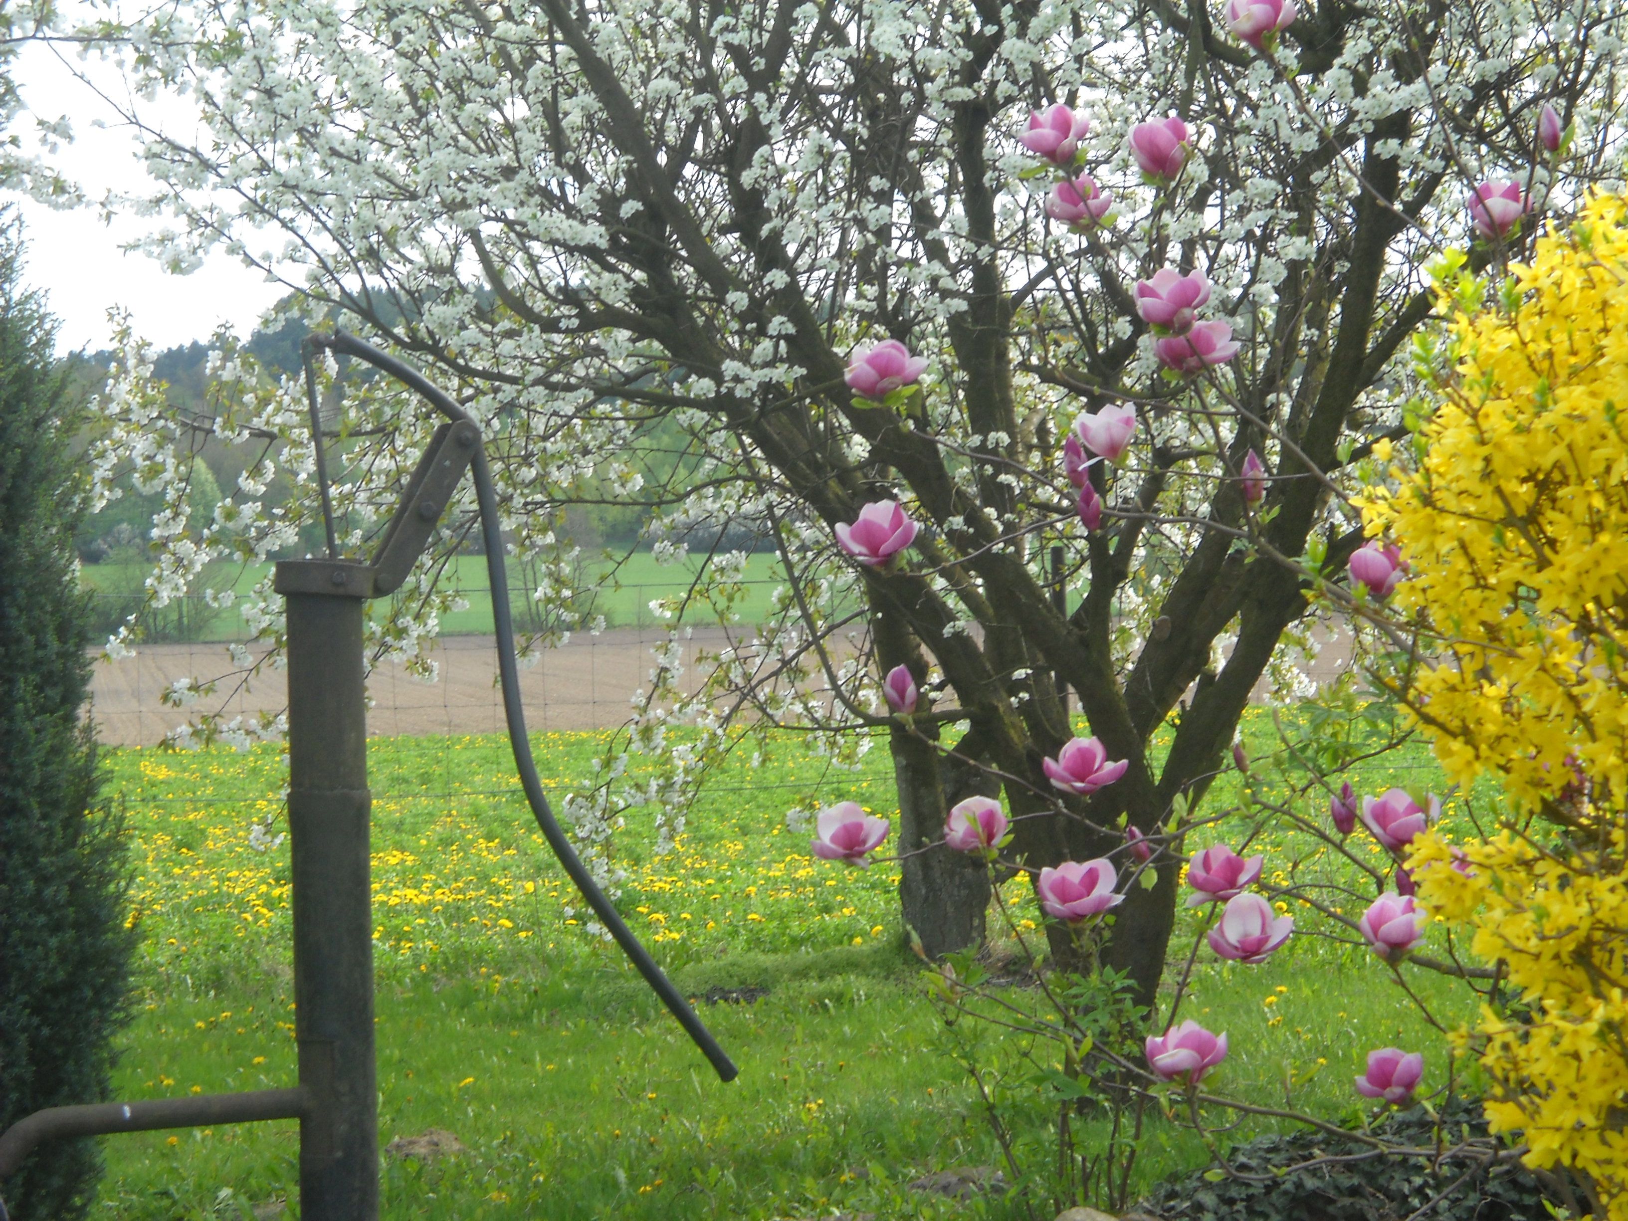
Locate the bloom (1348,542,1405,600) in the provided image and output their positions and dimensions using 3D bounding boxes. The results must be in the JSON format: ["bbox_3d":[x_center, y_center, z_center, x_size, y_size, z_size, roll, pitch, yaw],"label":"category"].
[{"bbox_3d":[0.788,-0.056,6.900,0.082,0.082,0.082,-6,6,0],"label":"bloom"}]

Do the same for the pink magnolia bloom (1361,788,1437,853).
[{"bbox_3d":[0.817,0.293,6.900,0.107,0.089,0.107,-5,6,0],"label":"pink magnolia bloom"}]

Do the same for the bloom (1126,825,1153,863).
[{"bbox_3d":[0.462,0.331,7.000,0.025,0.056,0.025,-18,0,0],"label":"bloom"}]

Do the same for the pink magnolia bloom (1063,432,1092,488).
[{"bbox_3d":[0.373,-0.213,7.000,0.032,0.078,0.032,-10,0,0],"label":"pink magnolia bloom"}]

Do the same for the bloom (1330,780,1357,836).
[{"bbox_3d":[0.751,0.281,7.000,0.038,0.078,0.038,0,0,0],"label":"bloom"}]

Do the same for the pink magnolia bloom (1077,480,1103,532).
[{"bbox_3d":[0.391,-0.149,7.000,0.032,0.072,0.032,-3,0,0],"label":"pink magnolia bloom"}]

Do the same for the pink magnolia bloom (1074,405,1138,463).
[{"bbox_3d":[0.416,-0.252,7.000,0.087,0.083,0.087,-5,3,0],"label":"pink magnolia bloom"}]

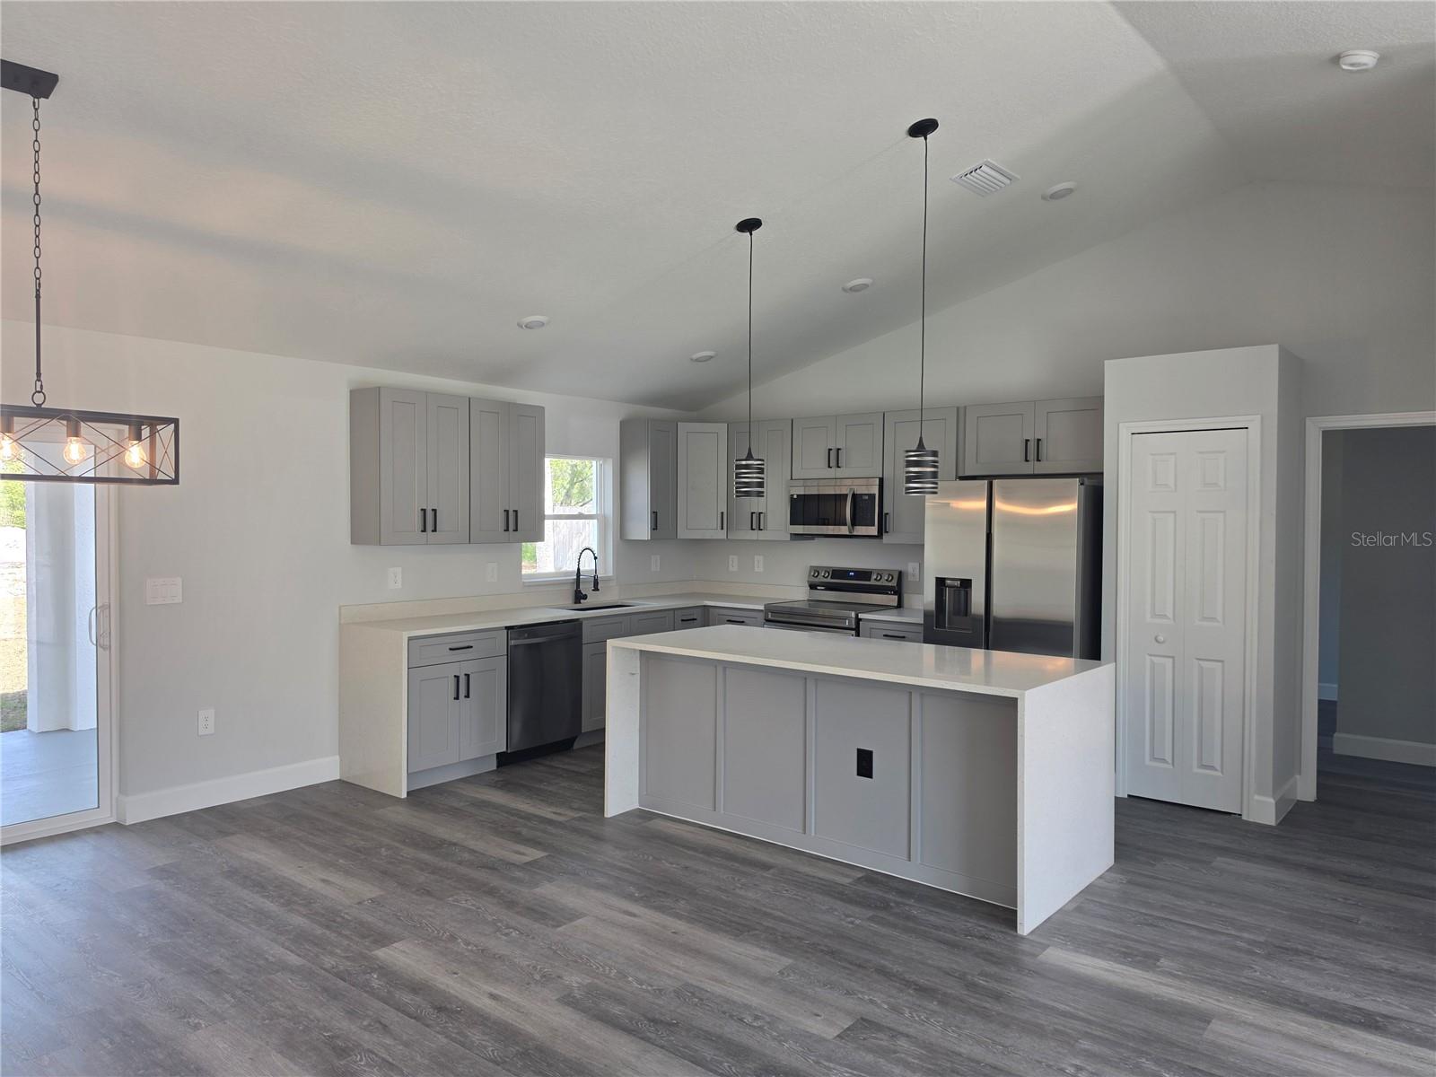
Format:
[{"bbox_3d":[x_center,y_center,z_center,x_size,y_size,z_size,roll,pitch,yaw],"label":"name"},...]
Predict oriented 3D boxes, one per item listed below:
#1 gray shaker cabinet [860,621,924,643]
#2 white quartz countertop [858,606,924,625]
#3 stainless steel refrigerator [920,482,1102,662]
[{"bbox_3d":[1.355,0.984,6.474,0.540,0.876,0.625,1,2,39],"label":"gray shaker cabinet"},{"bbox_3d":[1.354,0.525,6.417,0.587,0.032,0.640,1,1,40],"label":"white quartz countertop"},{"bbox_3d":[1.882,0.544,5.891,0.915,1.785,0.790,1,2,39],"label":"stainless steel refrigerator"}]

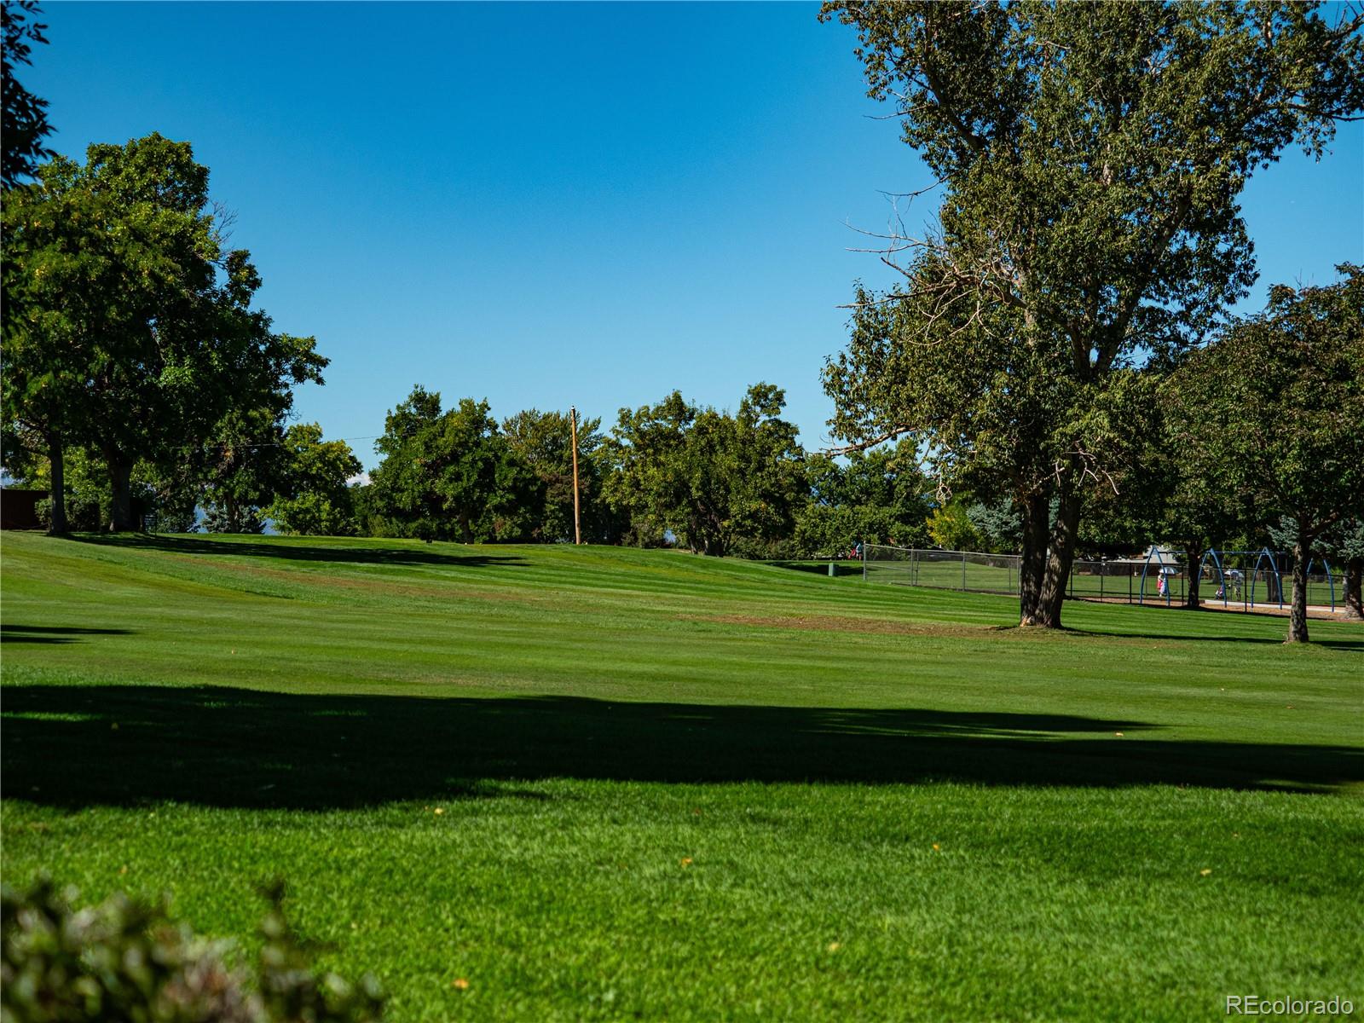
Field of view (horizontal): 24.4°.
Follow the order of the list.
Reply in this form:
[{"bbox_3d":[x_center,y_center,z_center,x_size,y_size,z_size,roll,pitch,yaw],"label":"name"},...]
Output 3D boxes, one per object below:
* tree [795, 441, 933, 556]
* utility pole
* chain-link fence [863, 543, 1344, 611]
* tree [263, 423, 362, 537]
[{"bbox_3d":[15.300,-0.950,265.000,11.500,9.900,10.500,0,-1,0],"label":"tree"},{"bbox_3d":[-6.750,-2.260,200.000,0.290,8.800,0.290,-2,-1,0],"label":"utility pole"},{"bbox_3d":[17.425,2.940,138.050,0.100,1.850,31.800,0,1,-33],"label":"chain-link fence"},{"bbox_3d":[-22.800,-1.800,195.000,6.400,7.500,6.200,0,-1,0],"label":"tree"}]

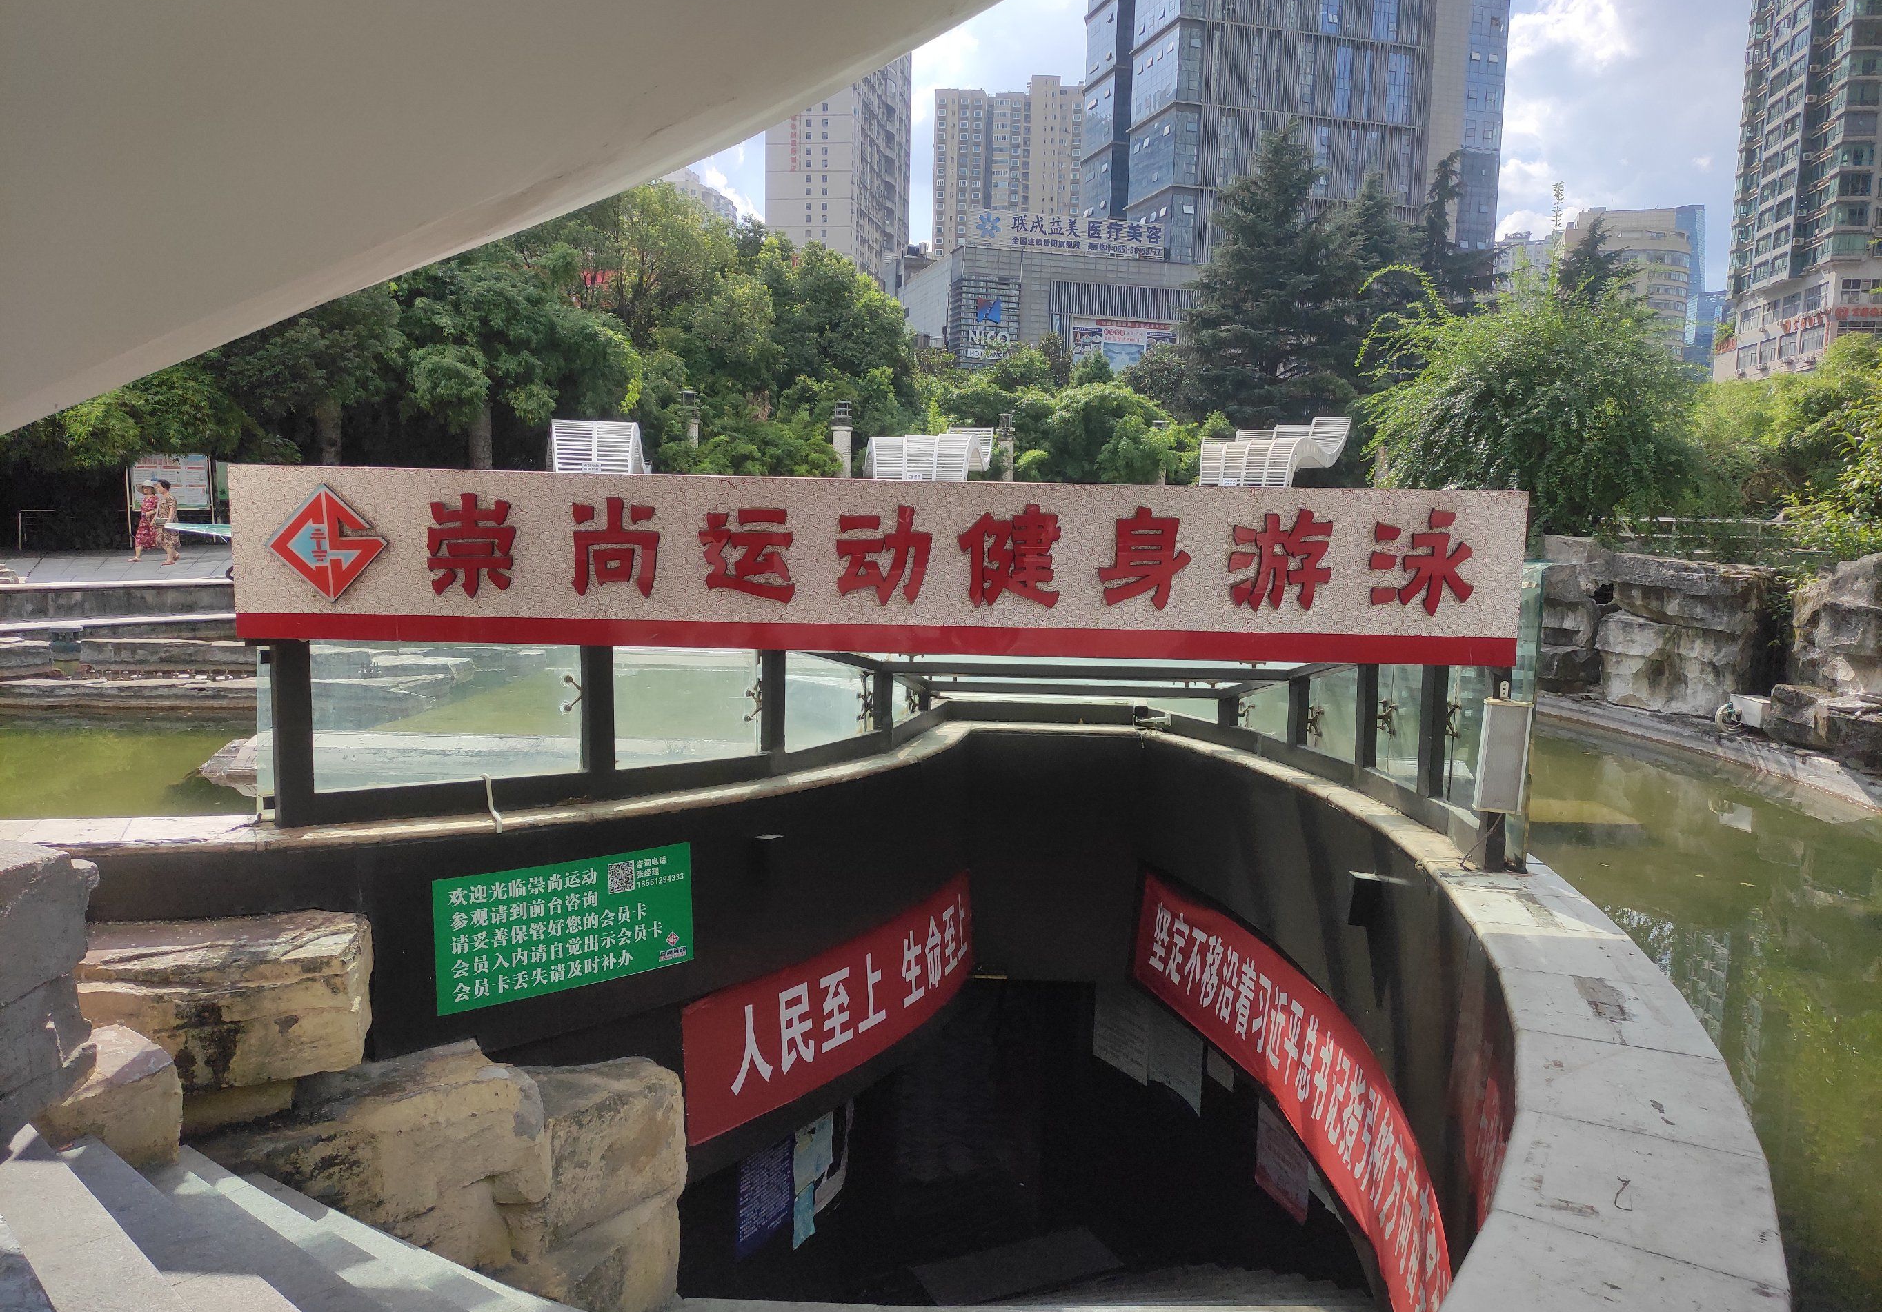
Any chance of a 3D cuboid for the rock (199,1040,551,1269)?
[{"bbox_3d":[-2.194,2.033,5.522,1.320,0.620,0.650,0,7,-9],"label":"rock"}]

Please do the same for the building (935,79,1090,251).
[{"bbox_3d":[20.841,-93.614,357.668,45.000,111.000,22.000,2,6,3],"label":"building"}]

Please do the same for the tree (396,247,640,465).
[{"bbox_3d":[-9.517,-5.630,30.561,5.481,6.723,5.481,-1,7,-17],"label":"tree"}]

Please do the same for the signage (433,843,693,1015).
[{"bbox_3d":[-1.673,1.216,6.167,1.210,0.590,0.020,-5,9,-39],"label":"signage"}]

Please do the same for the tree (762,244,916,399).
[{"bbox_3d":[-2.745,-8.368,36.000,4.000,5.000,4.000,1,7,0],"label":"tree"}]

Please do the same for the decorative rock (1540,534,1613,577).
[{"bbox_3d":[6.953,-1.104,14.900,0.850,0.440,0.750,6,8,37],"label":"decorative rock"}]

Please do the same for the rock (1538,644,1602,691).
[{"bbox_3d":[6.718,0.126,14.600,0.750,0.480,0.650,6,8,37],"label":"rock"}]

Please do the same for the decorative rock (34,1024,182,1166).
[{"bbox_3d":[-2.477,1.309,4.050,0.440,0.320,0.370,-3,8,-27],"label":"decorative rock"}]

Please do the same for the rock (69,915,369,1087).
[{"bbox_3d":[-2.514,1.202,4.750,0.970,0.430,0.500,0,7,-10],"label":"rock"}]

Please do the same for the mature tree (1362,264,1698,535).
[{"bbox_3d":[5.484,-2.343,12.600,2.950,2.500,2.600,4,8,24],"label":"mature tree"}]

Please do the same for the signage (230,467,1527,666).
[{"bbox_3d":[-0.285,-0.371,5.615,5.270,0.710,0.140,1,6,1],"label":"signage"}]

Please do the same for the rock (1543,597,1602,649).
[{"bbox_3d":[6.780,-0.358,14.700,0.700,0.540,0.650,6,8,37],"label":"rock"}]

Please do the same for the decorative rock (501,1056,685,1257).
[{"bbox_3d":[-1.143,1.620,4.494,0.480,0.450,0.460,-4,8,-39],"label":"decorative rock"}]

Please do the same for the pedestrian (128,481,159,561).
[{"bbox_3d":[-15.488,-2.612,26.400,0.550,1.580,0.500,-5,9,-41],"label":"pedestrian"}]

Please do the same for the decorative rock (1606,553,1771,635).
[{"bbox_3d":[7.519,-0.622,13.700,1.400,0.760,1.000,6,8,37],"label":"decorative rock"}]

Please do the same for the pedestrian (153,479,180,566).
[{"bbox_3d":[-13.836,-2.391,24.300,0.430,1.560,0.430,-2,7,-20],"label":"pedestrian"}]

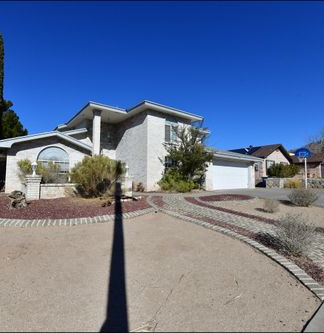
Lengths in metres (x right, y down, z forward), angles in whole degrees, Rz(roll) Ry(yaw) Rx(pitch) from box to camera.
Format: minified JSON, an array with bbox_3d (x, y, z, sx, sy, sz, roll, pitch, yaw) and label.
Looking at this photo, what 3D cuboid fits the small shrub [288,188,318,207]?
[{"bbox_3d":[6.136,1.321,8.448,1.050,0.760,1.000,3,-4,-38],"label":"small shrub"}]

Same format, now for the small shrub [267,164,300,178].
[{"bbox_3d":[14.398,0.557,23.036,3.000,1.750,2.600,3,-4,-38],"label":"small shrub"}]

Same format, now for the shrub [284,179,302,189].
[{"bbox_3d":[11.213,1.450,16.577,1.200,0.850,1.150,3,-4,-38],"label":"shrub"}]

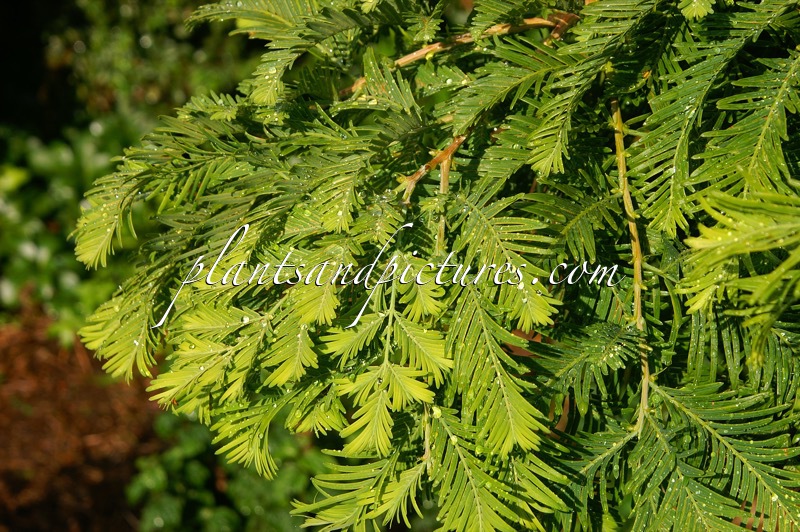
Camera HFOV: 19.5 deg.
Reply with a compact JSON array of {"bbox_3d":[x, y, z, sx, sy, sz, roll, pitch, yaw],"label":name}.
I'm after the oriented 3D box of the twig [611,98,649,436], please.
[{"bbox_3d":[0.100,0.000,1.010,0.012,0.149,0.015,-6,12,0],"label":"twig"}]

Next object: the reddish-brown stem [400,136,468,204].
[{"bbox_3d":[0.019,-0.044,1.100,0.020,0.044,0.015,42,0,0],"label":"reddish-brown stem"}]

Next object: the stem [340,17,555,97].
[{"bbox_3d":[0.023,-0.102,1.120,0.108,0.011,0.014,-19,0,0],"label":"stem"}]

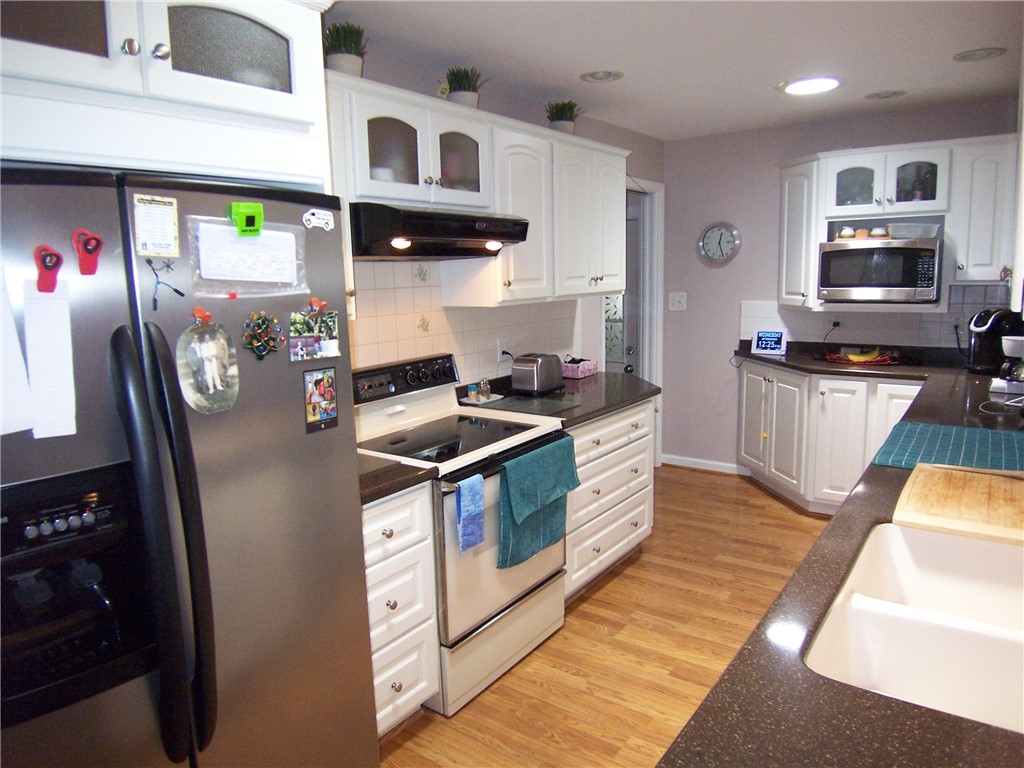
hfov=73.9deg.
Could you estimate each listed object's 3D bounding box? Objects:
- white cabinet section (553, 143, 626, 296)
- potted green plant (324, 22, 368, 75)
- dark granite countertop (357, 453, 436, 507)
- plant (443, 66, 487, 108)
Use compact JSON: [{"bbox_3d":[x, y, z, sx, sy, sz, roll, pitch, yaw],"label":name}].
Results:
[{"bbox_3d":[0.298,-0.854,3.666,0.325,0.750,0.755,5,12,36],"label":"white cabinet section"},{"bbox_3d":[-0.568,-1.116,2.337,0.139,0.208,0.139,5,12,37],"label":"potted green plant"},{"bbox_3d":[-0.637,0.299,2.284,0.645,0.040,0.450,6,12,37],"label":"dark granite countertop"},{"bbox_3d":[-0.190,-1.209,2.834,0.153,0.208,0.153,-2,9,0],"label":"plant"}]

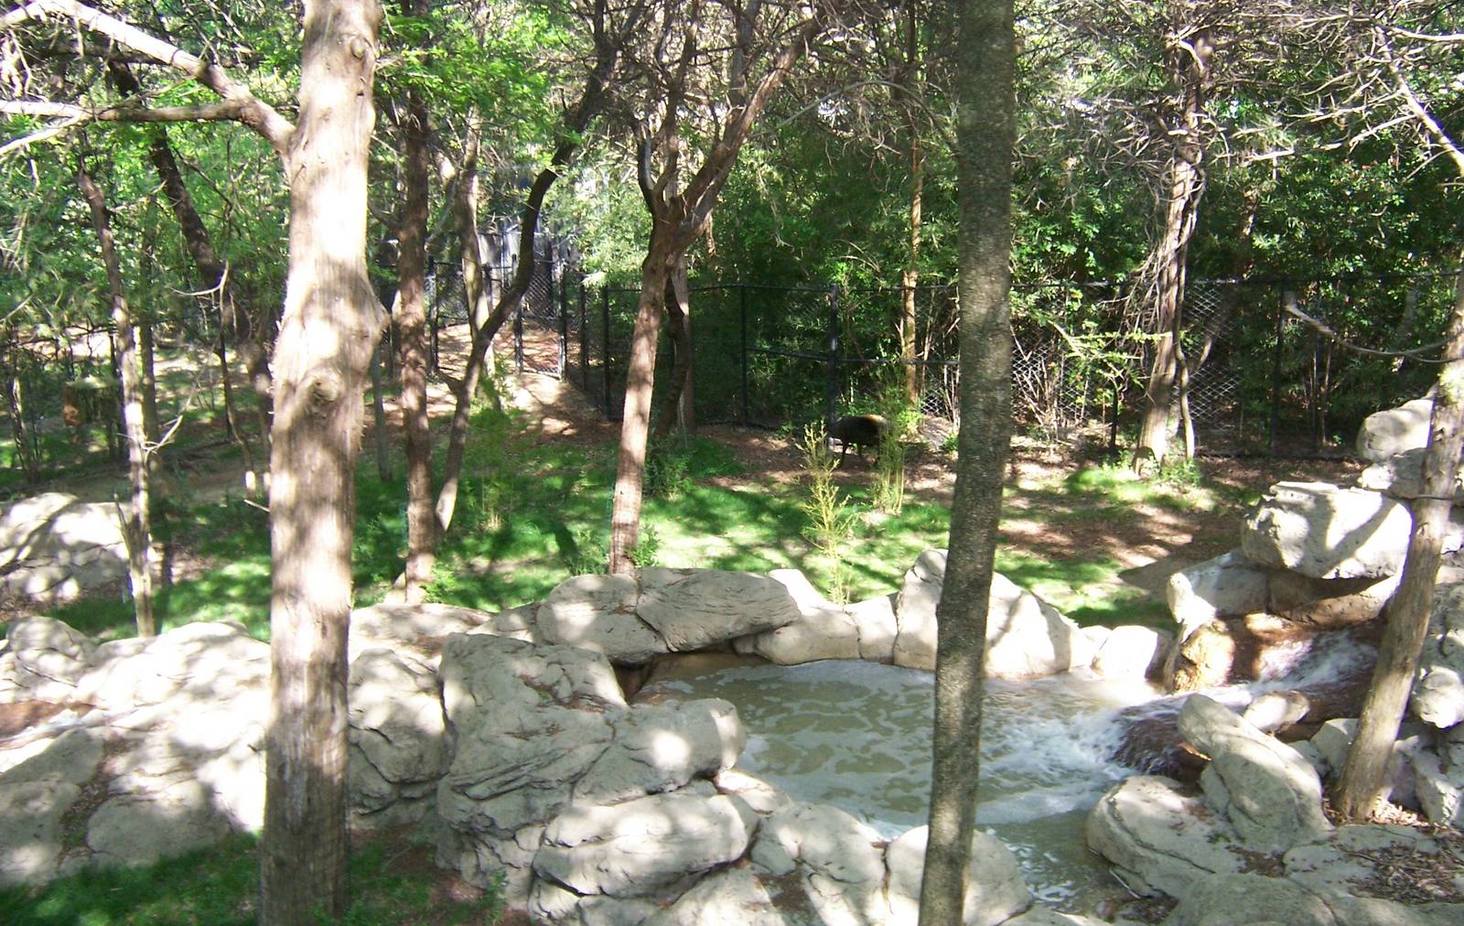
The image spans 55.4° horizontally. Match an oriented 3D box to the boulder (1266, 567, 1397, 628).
[{"bbox_3d":[4.806,1.065,11.200,1.100,0.500,0.750,4,10,24],"label":"boulder"}]

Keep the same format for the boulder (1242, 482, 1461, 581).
[{"bbox_3d":[4.247,0.487,9.660,1.312,0.578,0.945,0,8,0],"label":"boulder"}]

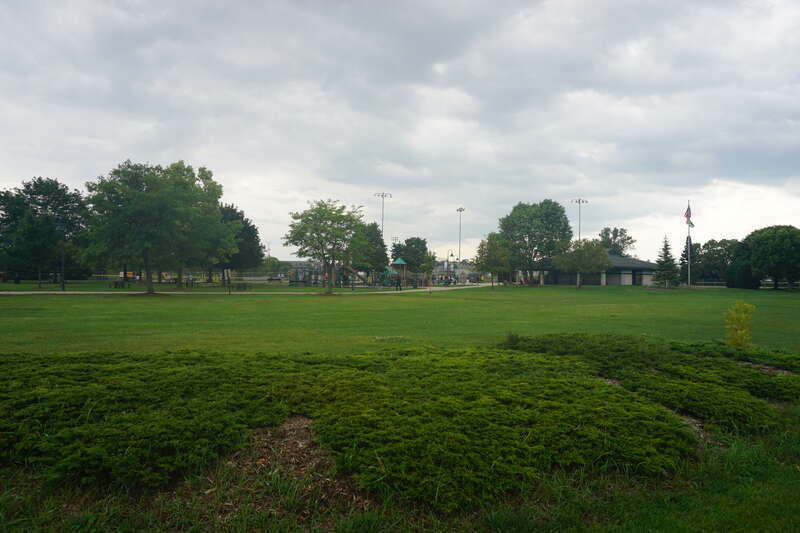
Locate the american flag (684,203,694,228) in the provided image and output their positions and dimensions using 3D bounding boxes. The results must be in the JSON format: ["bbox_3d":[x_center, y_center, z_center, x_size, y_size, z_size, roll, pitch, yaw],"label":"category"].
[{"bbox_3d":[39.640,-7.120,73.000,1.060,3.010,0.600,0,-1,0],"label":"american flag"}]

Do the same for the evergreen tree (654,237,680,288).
[{"bbox_3d":[33.110,-0.480,66.000,3.120,6.350,3.120,0,-1,0],"label":"evergreen tree"}]

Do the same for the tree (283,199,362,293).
[{"bbox_3d":[-6.860,-1.780,47.500,6.830,8.370,6.830,0,-1,0],"label":"tree"}]

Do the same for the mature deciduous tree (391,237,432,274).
[{"bbox_3d":[2.120,-1.100,94.000,7.010,8.020,7.010,0,-1,0],"label":"mature deciduous tree"}]

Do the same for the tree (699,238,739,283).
[{"bbox_3d":[65.710,-0.830,110.000,8.250,9.900,8.000,0,-1,0],"label":"tree"}]

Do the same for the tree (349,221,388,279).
[{"bbox_3d":[-5.080,-2.060,86.000,6.610,10.080,6.600,0,-1,0],"label":"tree"}]

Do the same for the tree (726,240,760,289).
[{"bbox_3d":[52.260,-0.300,81.000,5.320,7.290,5.300,0,-1,0],"label":"tree"}]

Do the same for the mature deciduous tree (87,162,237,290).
[{"bbox_3d":[-21.160,-3.440,47.000,12.570,11.640,12.570,0,-1,0],"label":"mature deciduous tree"}]

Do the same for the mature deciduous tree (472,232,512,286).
[{"bbox_3d":[14.050,-0.970,81.000,6.230,8.390,6.100,0,-1,0],"label":"mature deciduous tree"}]

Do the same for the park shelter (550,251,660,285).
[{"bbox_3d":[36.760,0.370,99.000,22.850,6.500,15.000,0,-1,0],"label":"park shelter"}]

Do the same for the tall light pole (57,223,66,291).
[{"bbox_3d":[-41.300,-1.130,65.000,1.000,8.350,0.600,0,-1,0],"label":"tall light pole"}]

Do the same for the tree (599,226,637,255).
[{"bbox_3d":[42.110,-2.220,103.000,6.930,10.620,6.930,0,-1,0],"label":"tree"}]

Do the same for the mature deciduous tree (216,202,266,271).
[{"bbox_3d":[-28.150,-3.590,87.000,12.070,13.710,11.500,0,-1,0],"label":"mature deciduous tree"}]

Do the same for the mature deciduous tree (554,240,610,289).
[{"bbox_3d":[23.150,-0.360,68.000,7.170,6.160,7.170,0,-1,0],"label":"mature deciduous tree"}]

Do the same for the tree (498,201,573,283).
[{"bbox_3d":[20.580,-3.610,81.000,10.900,12.840,10.900,0,-1,0],"label":"tree"}]

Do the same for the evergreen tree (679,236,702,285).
[{"bbox_3d":[51.710,-0.980,95.000,4.370,8.730,4.300,0,-1,0],"label":"evergreen tree"}]

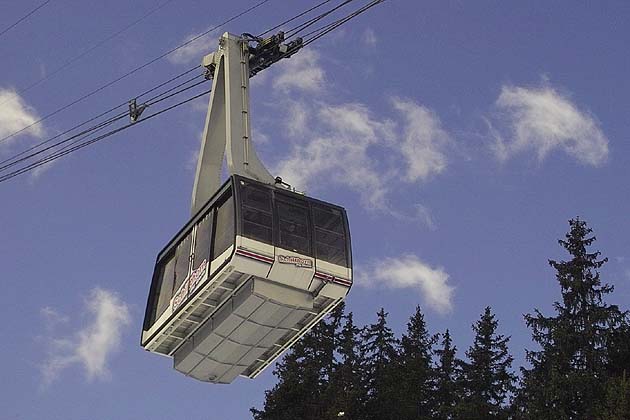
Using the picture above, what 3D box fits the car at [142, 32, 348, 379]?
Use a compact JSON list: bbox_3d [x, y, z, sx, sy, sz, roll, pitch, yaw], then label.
[{"bbox_3d":[-1.680,-0.694,39.106,3.100,9.517,5.859,17,-35,-22],"label":"car"}]

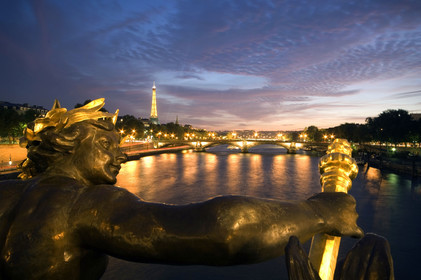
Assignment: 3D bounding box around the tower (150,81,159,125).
[{"bbox_3d":[-327.000,-180.000,1430.000,125.000,326.000,125.000,0,1,-34],"label":"tower"}]

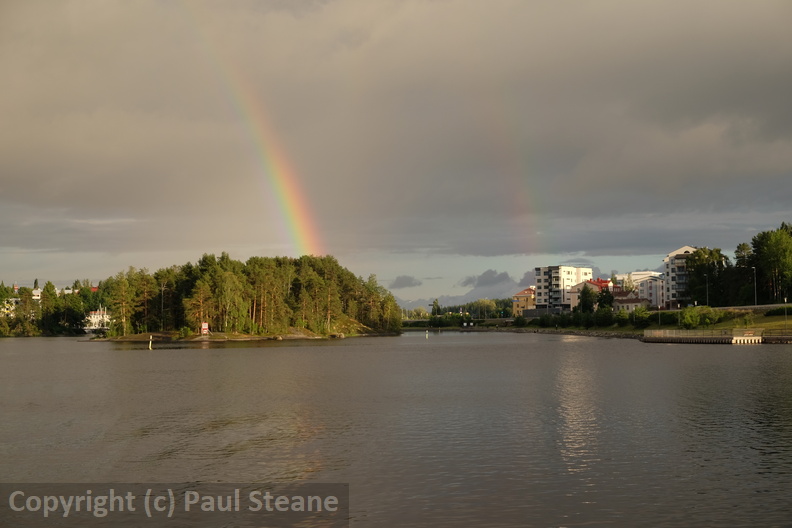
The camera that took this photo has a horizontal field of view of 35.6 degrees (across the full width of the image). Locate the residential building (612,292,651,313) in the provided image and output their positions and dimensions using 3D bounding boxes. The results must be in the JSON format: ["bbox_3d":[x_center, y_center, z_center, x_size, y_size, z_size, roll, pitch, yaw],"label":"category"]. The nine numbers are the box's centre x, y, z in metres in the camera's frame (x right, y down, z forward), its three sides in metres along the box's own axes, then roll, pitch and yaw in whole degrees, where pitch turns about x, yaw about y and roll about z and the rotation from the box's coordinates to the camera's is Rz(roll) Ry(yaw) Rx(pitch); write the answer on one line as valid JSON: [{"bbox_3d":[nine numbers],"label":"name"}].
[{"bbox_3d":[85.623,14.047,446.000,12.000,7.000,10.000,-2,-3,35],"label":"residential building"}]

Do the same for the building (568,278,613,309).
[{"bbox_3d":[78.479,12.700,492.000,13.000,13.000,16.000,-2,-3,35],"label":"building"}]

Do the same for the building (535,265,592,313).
[{"bbox_3d":[75.640,11.312,553.000,13.000,19.600,28.000,-2,-3,35],"label":"building"}]

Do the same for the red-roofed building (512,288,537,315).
[{"bbox_3d":[61.971,17.808,585.000,11.500,14.000,10.500,-2,-3,35],"label":"red-roofed building"}]

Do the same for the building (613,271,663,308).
[{"bbox_3d":[118.597,12.420,600.000,21.000,18.000,17.000,-2,-3,35],"label":"building"}]

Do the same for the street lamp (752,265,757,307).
[{"bbox_3d":[82.066,5.151,282.000,1.000,9.100,0.350,0,-3,-6],"label":"street lamp"}]

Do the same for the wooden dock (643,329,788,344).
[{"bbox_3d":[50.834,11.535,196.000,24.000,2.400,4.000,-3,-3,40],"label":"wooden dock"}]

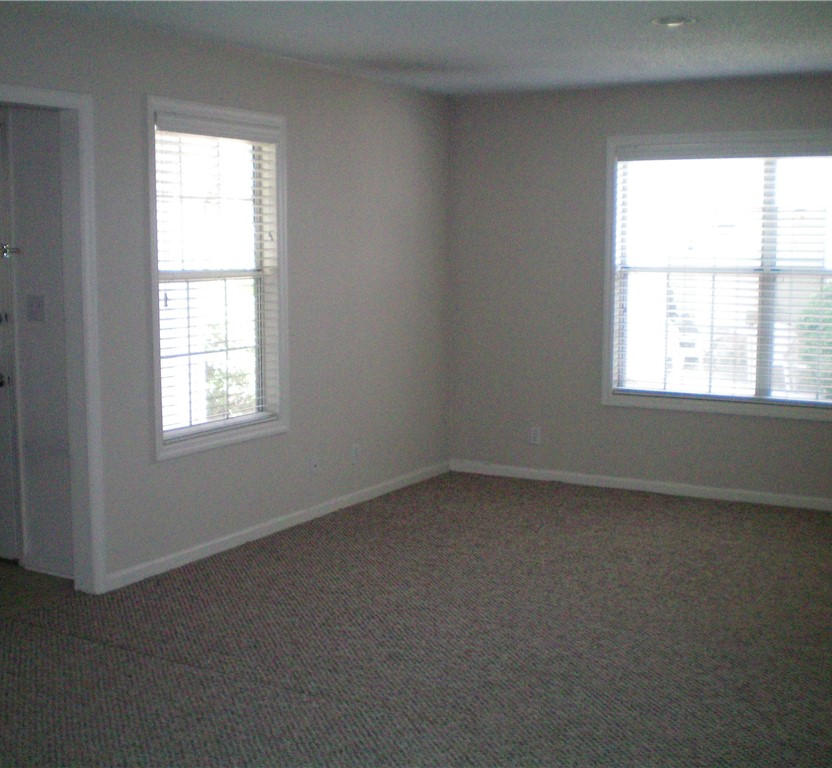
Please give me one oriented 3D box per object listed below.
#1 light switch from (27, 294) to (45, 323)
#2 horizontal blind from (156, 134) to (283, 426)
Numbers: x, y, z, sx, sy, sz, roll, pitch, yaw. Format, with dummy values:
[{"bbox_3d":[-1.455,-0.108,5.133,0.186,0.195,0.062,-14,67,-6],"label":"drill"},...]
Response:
[{"bbox_3d":[-1.631,-0.324,4.822,0.110,0.115,0.014,4,8,30],"label":"light switch"},{"bbox_3d":[-0.939,-0.486,5.291,0.060,1.410,0.865,4,8,30],"label":"horizontal blind"}]

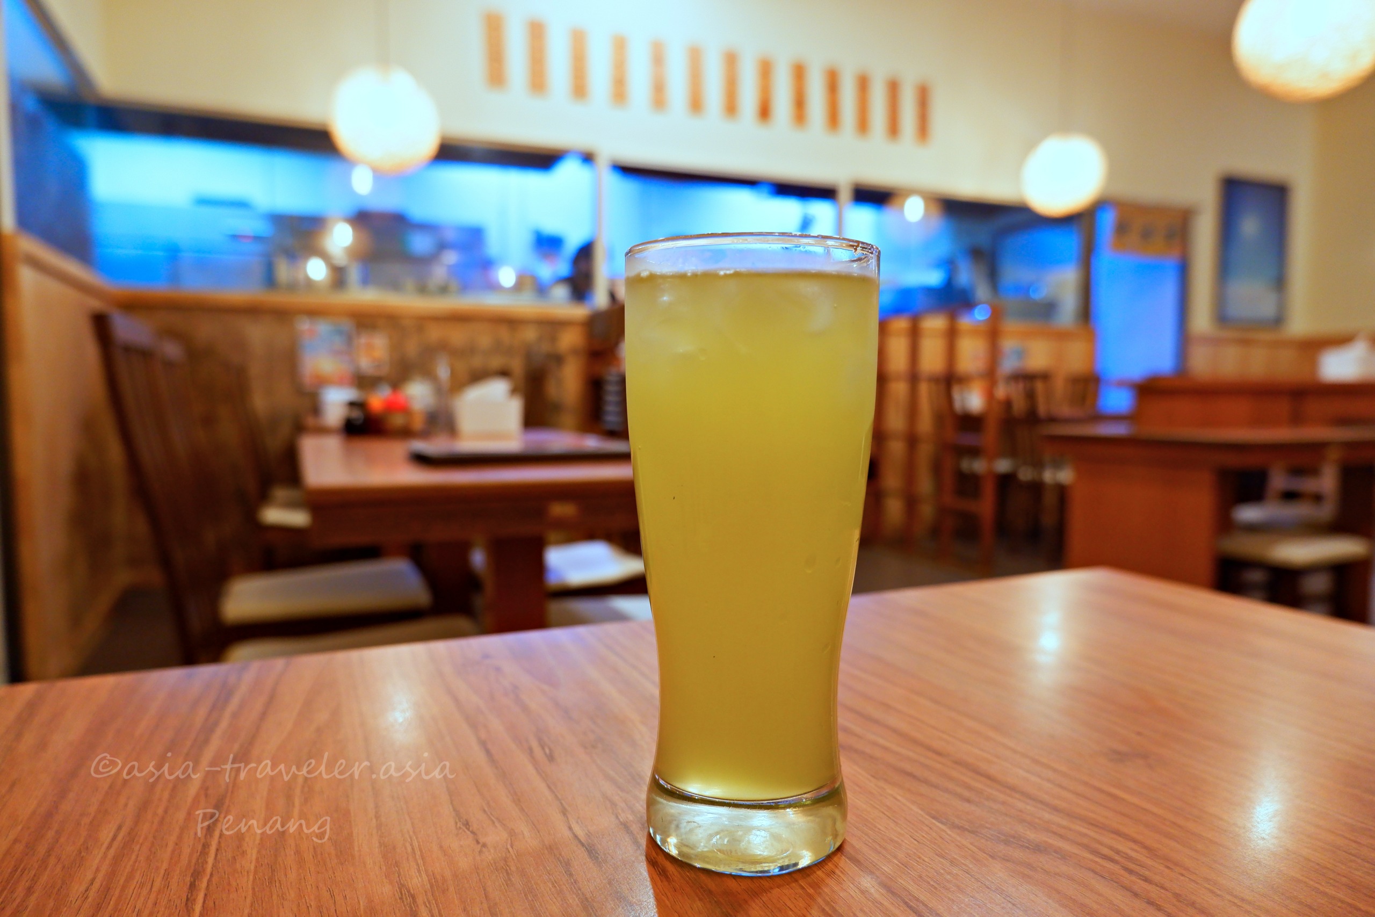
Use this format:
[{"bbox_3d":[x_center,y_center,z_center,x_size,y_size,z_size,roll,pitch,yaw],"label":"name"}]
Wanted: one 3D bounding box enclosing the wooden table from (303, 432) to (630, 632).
[{"bbox_3d":[-0.512,0.342,2.089,0.710,0.730,1.520,-2,5,-24],"label":"wooden table"}]

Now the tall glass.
[{"bbox_3d":[0.018,0.026,0.258,0.072,0.168,0.072,0,4,0],"label":"tall glass"}]

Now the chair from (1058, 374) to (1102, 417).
[{"bbox_3d":[2.271,-0.018,5.488,0.520,0.960,0.450,-2,5,-24],"label":"chair"}]

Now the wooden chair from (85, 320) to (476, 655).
[{"bbox_3d":[-0.545,0.279,1.380,0.520,0.960,0.450,-2,5,-24],"label":"wooden chair"}]

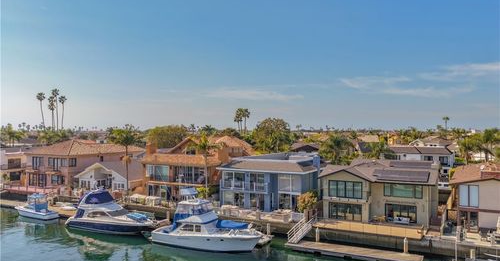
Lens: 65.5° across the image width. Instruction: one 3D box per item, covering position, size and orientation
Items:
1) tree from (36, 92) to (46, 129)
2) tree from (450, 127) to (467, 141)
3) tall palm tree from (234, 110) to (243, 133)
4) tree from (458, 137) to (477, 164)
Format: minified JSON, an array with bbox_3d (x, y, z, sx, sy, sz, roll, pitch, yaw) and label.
[{"bbox_3d":[-79.197,-1.639,148.000,3.800,25.278,3.800,0,0,0],"label":"tree"},{"bbox_3d":[80.461,4.921,150.000,5.200,12.158,5.200,0,0,0],"label":"tree"},{"bbox_3d":[-4.631,1.106,180.000,4.000,22.590,4.000,0,0,0],"label":"tall palm tree"},{"bbox_3d":[58.889,6.310,105.000,5.000,9.379,5.000,0,0,0],"label":"tree"}]

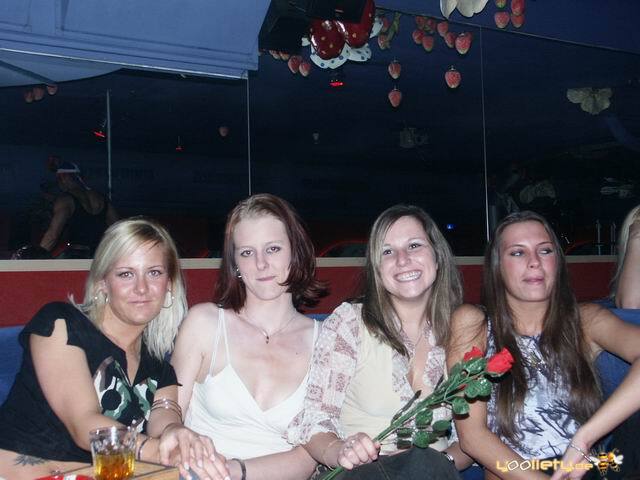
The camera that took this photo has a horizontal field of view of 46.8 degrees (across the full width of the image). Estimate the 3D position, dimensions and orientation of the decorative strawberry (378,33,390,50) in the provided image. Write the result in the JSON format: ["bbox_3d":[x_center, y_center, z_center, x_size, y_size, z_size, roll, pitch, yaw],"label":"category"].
[{"bbox_3d":[0.222,-0.683,2.550,0.043,0.055,0.043,-1,-3,0],"label":"decorative strawberry"}]

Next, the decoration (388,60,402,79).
[{"bbox_3d":[0.264,-0.598,2.600,0.045,0.066,0.045,-2,-3,6],"label":"decoration"}]

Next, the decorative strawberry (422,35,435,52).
[{"bbox_3d":[0.389,-0.702,2.650,0.042,0.058,0.042,-2,-3,9],"label":"decorative strawberry"}]

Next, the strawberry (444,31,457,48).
[{"bbox_3d":[0.471,-0.716,2.650,0.043,0.059,0.043,-2,-3,11],"label":"strawberry"}]

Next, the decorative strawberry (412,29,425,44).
[{"bbox_3d":[0.340,-0.700,2.550,0.043,0.055,0.043,-1,-3,0],"label":"decorative strawberry"}]

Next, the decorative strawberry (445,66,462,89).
[{"bbox_3d":[0.407,-0.494,2.250,0.050,0.067,0.050,-2,-3,11],"label":"decorative strawberry"}]

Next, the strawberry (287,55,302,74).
[{"bbox_3d":[-0.081,-0.556,2.350,0.043,0.055,0.043,-1,-3,0],"label":"strawberry"}]

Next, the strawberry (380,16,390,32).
[{"bbox_3d":[0.229,-0.758,2.600,0.043,0.055,0.043,-1,-3,0],"label":"strawberry"}]

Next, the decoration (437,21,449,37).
[{"bbox_3d":[0.453,-0.774,2.720,0.042,0.058,0.042,-2,-3,10],"label":"decoration"}]

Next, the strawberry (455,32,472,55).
[{"bbox_3d":[0.404,-0.553,2.080,0.046,0.059,0.046,-1,-3,0],"label":"strawberry"}]

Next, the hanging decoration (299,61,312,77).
[{"bbox_3d":[-0.048,-0.560,2.420,0.043,0.055,0.043,-1,-3,0],"label":"hanging decoration"}]

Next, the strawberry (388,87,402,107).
[{"bbox_3d":[0.260,-0.492,2.550,0.046,0.071,0.046,-2,-3,6],"label":"strawberry"}]

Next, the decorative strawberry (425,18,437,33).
[{"bbox_3d":[0.389,-0.752,2.600,0.043,0.055,0.043,-1,-3,0],"label":"decorative strawberry"}]

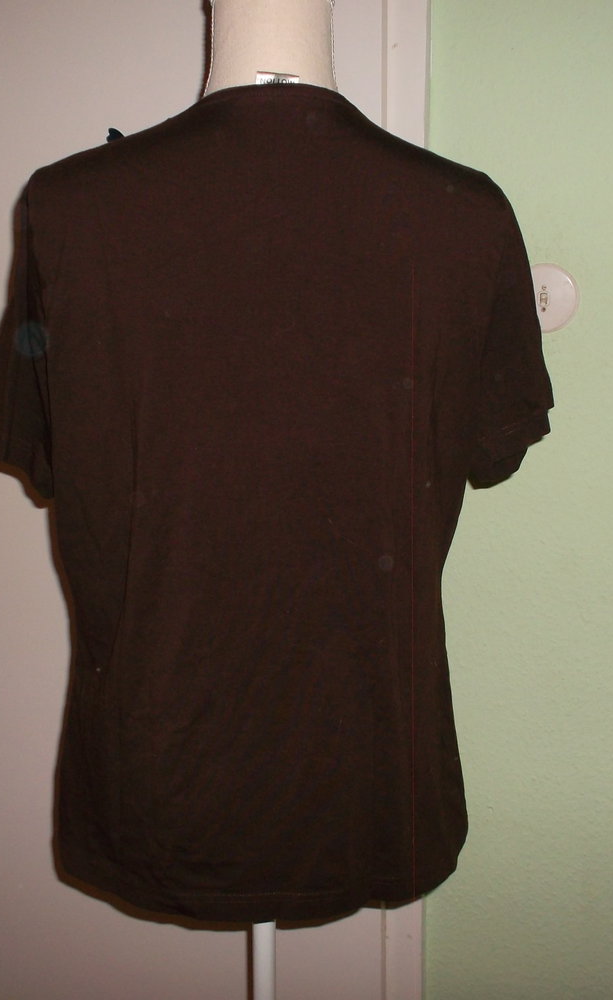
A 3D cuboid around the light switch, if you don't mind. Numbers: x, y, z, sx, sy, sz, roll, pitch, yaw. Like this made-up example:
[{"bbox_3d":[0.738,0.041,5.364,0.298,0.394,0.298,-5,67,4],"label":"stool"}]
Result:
[{"bbox_3d":[0.273,-0.231,1.238,0.079,0.079,0.015,1,13,11],"label":"light switch"}]

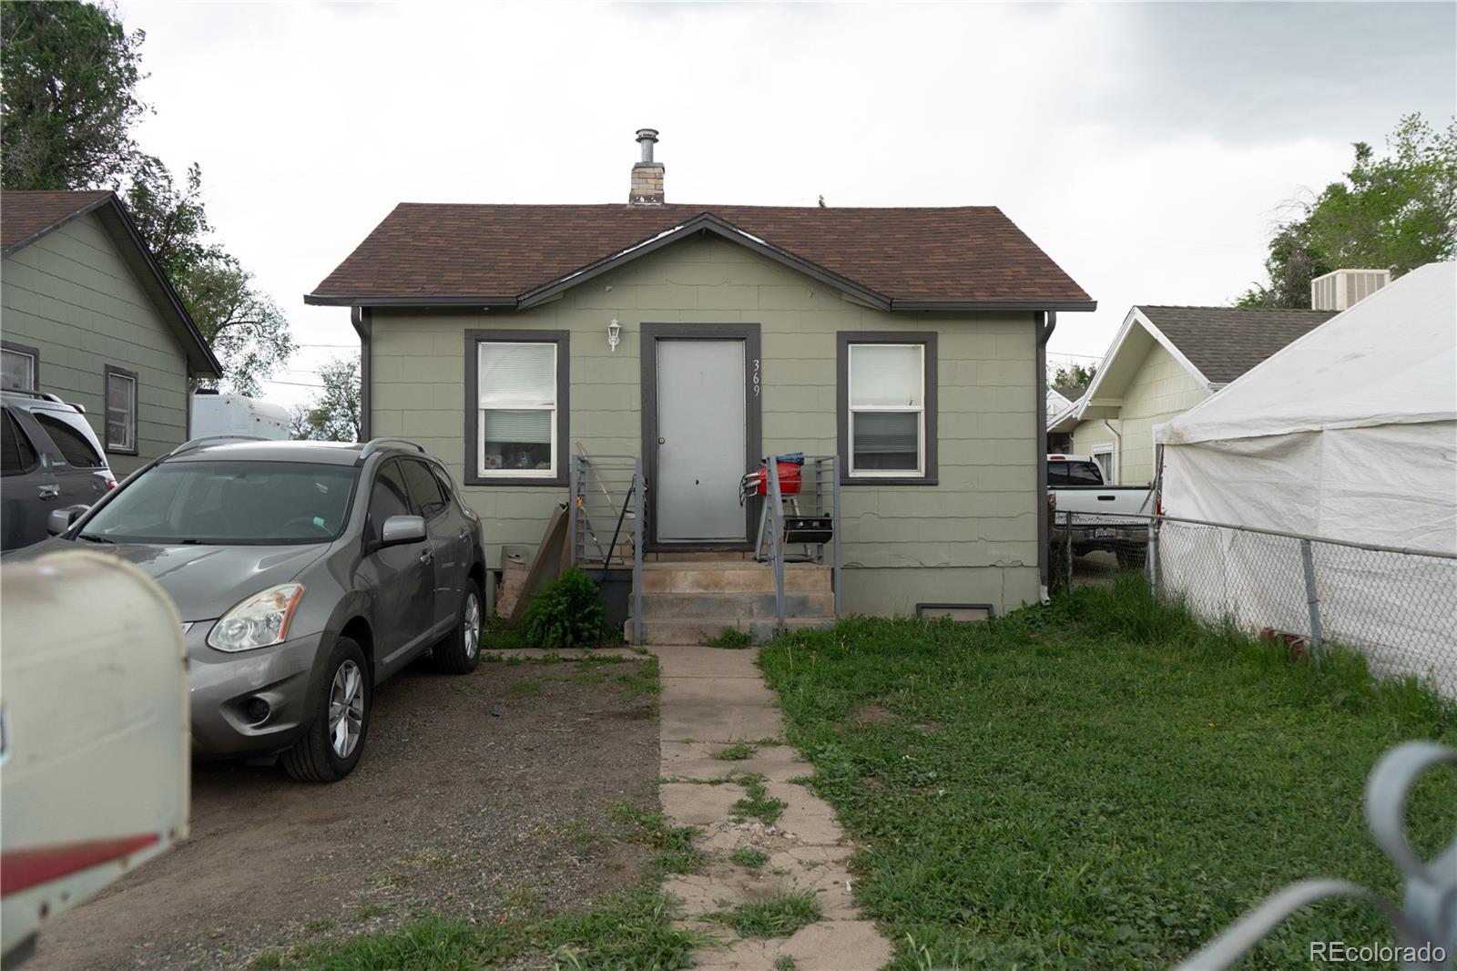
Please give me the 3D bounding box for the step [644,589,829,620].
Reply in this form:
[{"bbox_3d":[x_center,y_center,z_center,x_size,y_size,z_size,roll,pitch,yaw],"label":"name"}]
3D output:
[{"bbox_3d":[0.020,1.065,10.200,1.790,0.200,0.350,0,0,-2],"label":"step"}]

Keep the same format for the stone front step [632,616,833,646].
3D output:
[{"bbox_3d":[0.020,1.275,9.900,1.810,0.210,0.350,0,0,-2],"label":"stone front step"}]

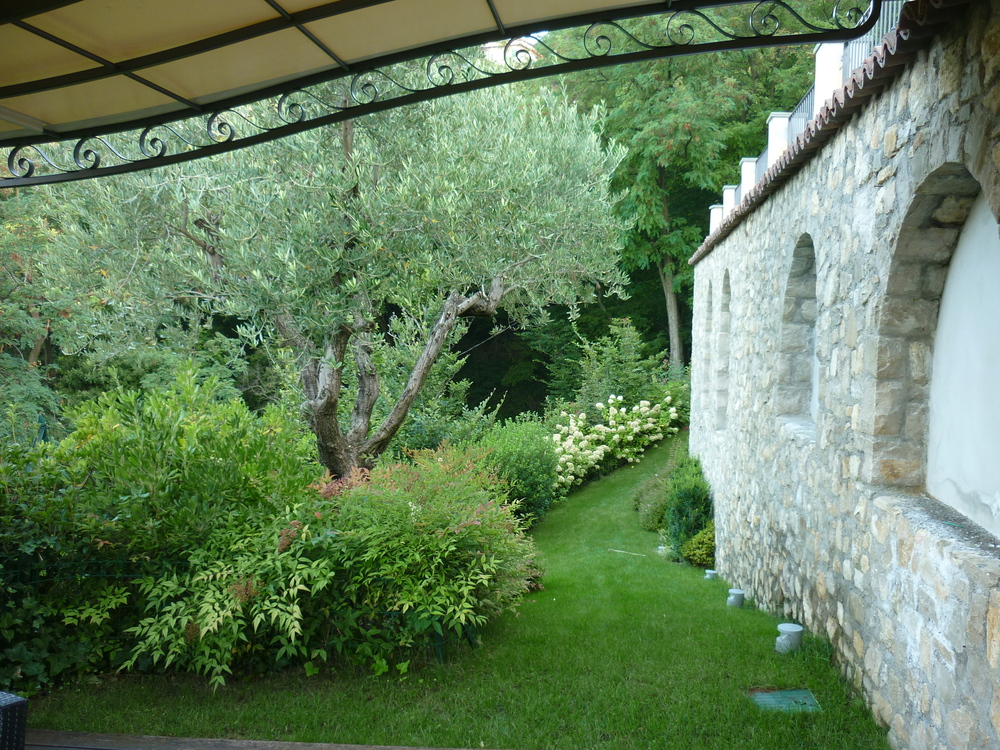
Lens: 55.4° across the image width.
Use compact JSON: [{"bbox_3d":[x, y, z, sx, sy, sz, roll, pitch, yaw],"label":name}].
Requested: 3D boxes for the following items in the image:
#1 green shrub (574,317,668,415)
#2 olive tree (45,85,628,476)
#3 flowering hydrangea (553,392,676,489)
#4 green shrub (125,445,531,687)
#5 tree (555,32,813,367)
[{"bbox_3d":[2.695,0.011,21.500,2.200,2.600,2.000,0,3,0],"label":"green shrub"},{"bbox_3d":[-1.329,-0.618,7.700,4.300,3.800,3.700,0,3,-9],"label":"olive tree"},{"bbox_3d":[2.322,1.305,19.000,2.500,1.600,1.500,-1,4,-30],"label":"flowering hydrangea"},{"bbox_3d":[-1.019,1.129,5.800,2.250,1.200,1.400,-1,4,-25],"label":"green shrub"},{"bbox_3d":[4.734,-4.970,25.000,6.300,10.000,5.600,0,3,0],"label":"tree"}]

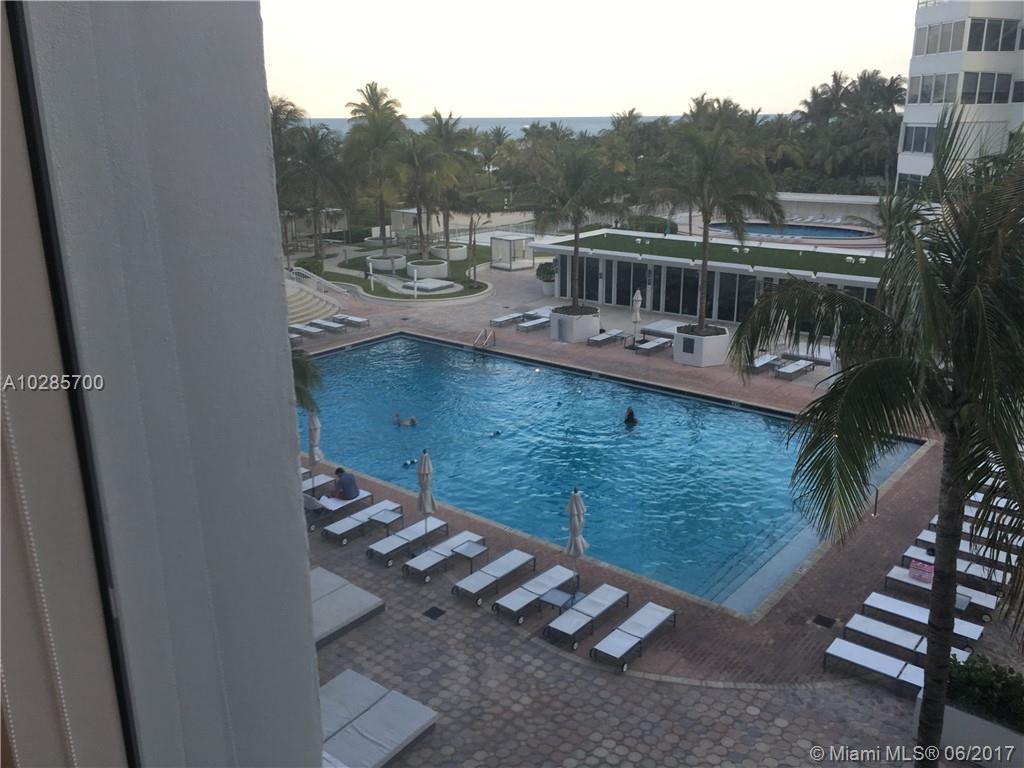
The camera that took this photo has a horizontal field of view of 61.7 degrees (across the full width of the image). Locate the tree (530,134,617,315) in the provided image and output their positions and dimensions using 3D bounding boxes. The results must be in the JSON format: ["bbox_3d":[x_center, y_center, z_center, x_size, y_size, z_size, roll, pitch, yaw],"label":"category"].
[{"bbox_3d":[2.751,-7.081,38.382,4.300,7.506,4.300,0,17,0],"label":"tree"}]

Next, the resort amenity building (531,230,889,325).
[{"bbox_3d":[11.225,-5.429,44.743,19.500,2.950,8.800,12,21,36],"label":"resort amenity building"}]

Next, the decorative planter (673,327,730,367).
[{"bbox_3d":[7.838,-1.614,35.810,2.300,1.250,2.350,2,17,6],"label":"decorative planter"}]

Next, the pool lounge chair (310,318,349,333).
[{"bbox_3d":[-8.754,-2.712,40.832,2.040,0.360,0.610,12,21,36],"label":"pool lounge chair"}]

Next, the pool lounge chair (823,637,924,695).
[{"bbox_3d":[6.748,5.215,15.413,2.050,0.370,0.590,13,22,38],"label":"pool lounge chair"}]

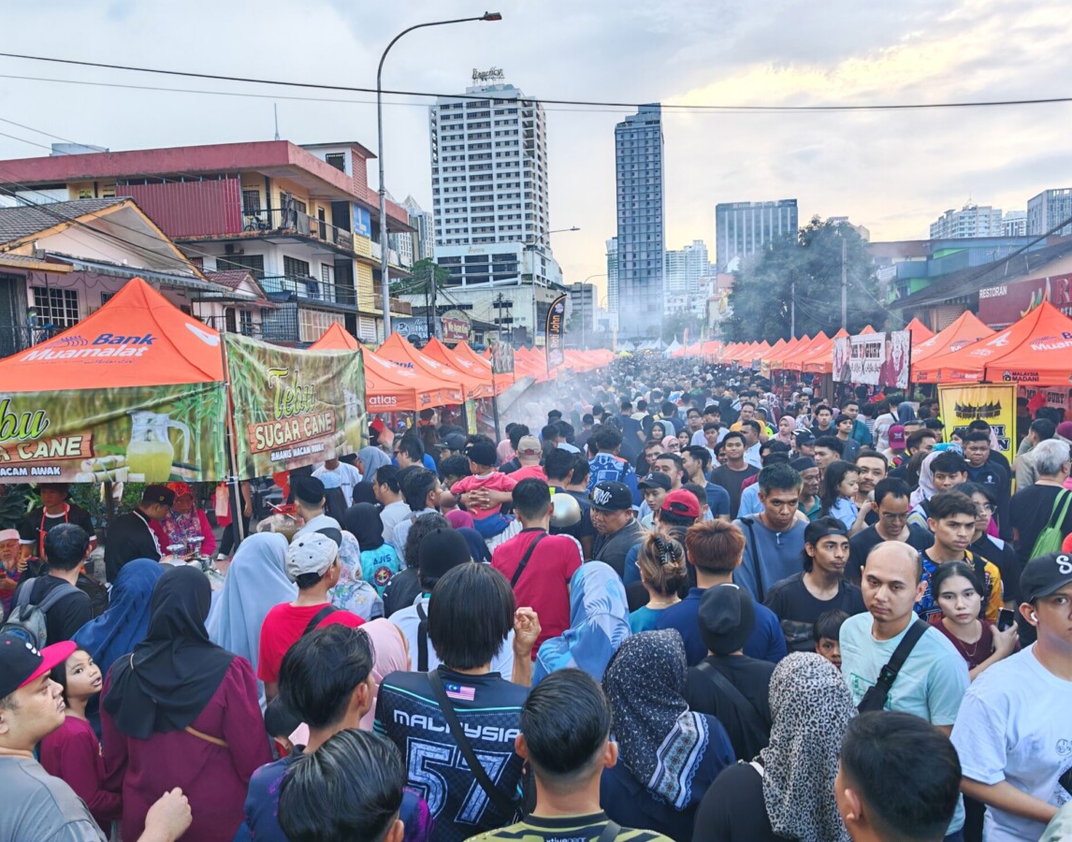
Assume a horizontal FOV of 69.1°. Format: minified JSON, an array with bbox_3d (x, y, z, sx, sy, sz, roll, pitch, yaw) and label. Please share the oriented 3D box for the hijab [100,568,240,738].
[{"bbox_3d":[-1.302,0.817,2.780,0.430,0.540,0.340,-2,5,-11],"label":"hijab"}]

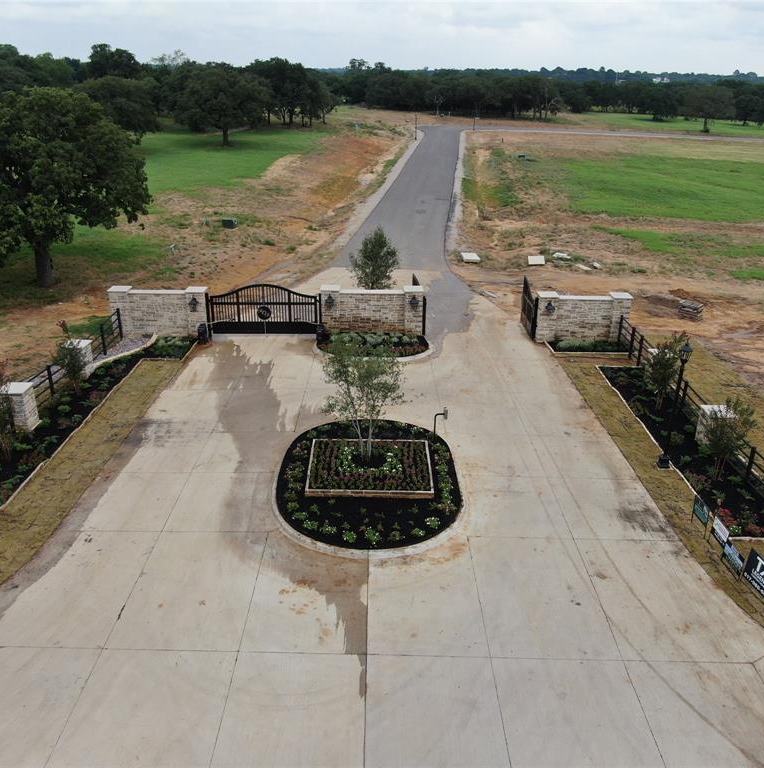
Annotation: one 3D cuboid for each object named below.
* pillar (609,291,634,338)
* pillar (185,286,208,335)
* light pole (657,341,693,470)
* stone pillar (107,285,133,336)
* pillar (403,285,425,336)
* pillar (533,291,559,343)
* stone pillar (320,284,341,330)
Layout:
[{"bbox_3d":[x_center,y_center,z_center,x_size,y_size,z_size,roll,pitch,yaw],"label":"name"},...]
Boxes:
[{"bbox_3d":[11.963,-3.316,35.933,0.919,2.359,0.919,1,24,-1],"label":"pillar"},{"bbox_3d":[-9.151,-3.543,35.508,0.919,2.359,0.919,1,24,-1],"label":"pillar"},{"bbox_3d":[9.742,0.688,23.377,0.442,4.479,0.442,1,24,-1],"label":"light pole"},{"bbox_3d":[-12.913,-3.591,35.396,0.919,2.359,0.919,1,24,-1],"label":"stone pillar"},{"bbox_3d":[1.573,-3.608,35.649,0.919,2.359,0.919,1,24,-1],"label":"pillar"},{"bbox_3d":[8.275,-3.368,35.857,0.919,2.359,0.919,1,24,-1],"label":"pillar"},{"bbox_3d":[-2.542,-3.648,35.562,0.919,2.359,0.919,1,24,-1],"label":"stone pillar"}]

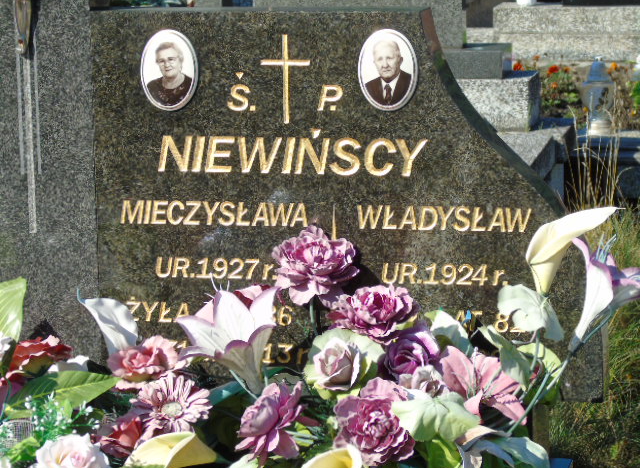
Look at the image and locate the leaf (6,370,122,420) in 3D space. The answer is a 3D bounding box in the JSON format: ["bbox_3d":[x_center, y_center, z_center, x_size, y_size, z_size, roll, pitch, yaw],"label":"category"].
[{"bbox_3d":[-0.369,0.229,3.270,0.158,0.030,0.065,-16,46,-6],"label":"leaf"}]

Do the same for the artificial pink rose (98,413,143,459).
[{"bbox_3d":[-0.280,0.284,3.236,0.064,0.062,0.063,-4,13,-9],"label":"artificial pink rose"}]

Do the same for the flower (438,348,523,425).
[{"bbox_3d":[0.226,0.213,3.221,0.120,0.108,0.080,-1,-24,-1],"label":"flower"}]

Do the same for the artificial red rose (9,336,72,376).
[{"bbox_3d":[-0.412,0.182,3.381,0.088,0.060,0.088,-1,12,0],"label":"artificial red rose"}]

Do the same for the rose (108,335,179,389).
[{"bbox_3d":[-0.251,0.182,3.266,0.095,0.067,0.083,-3,13,-6],"label":"rose"}]

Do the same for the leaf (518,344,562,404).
[{"bbox_3d":[0.314,0.200,3.260,0.064,0.085,0.035,-2,-11,-6],"label":"leaf"}]

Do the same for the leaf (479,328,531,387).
[{"bbox_3d":[0.261,0.175,3.248,0.050,0.100,0.035,-41,-7,31],"label":"leaf"}]

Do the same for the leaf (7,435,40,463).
[{"bbox_3d":[-0.421,0.306,3.252,0.050,0.030,0.040,-2,13,0],"label":"leaf"}]

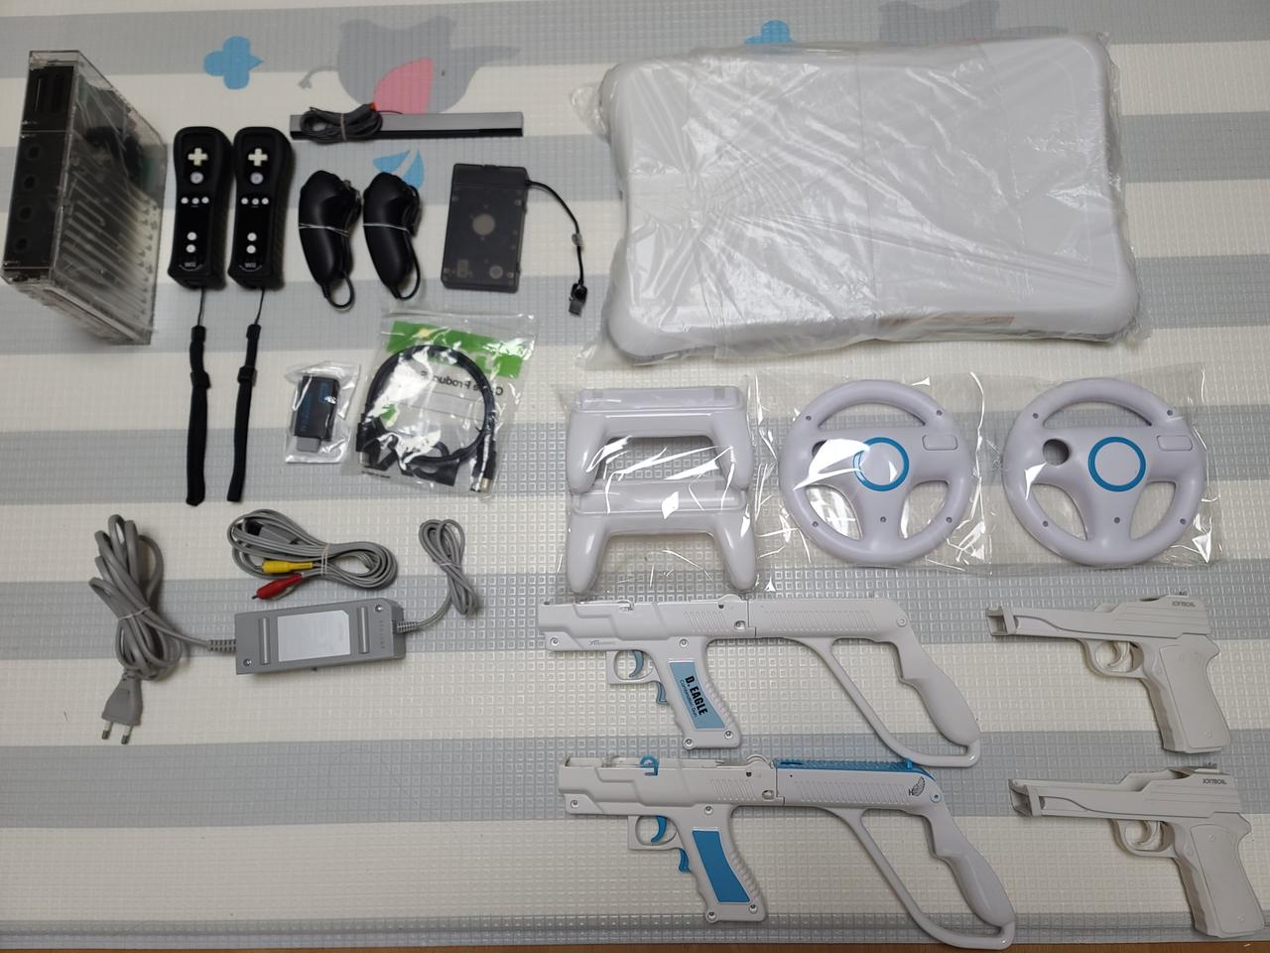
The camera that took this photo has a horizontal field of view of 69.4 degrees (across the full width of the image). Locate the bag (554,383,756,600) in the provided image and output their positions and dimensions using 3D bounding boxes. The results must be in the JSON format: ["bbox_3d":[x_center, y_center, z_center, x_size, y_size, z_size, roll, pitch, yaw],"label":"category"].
[{"bbox_3d":[0.021,0.011,0.876,0.192,0.045,0.203,-1,81,1],"label":"bag"}]

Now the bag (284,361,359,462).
[{"bbox_3d":[-0.315,-0.064,0.907,0.073,0.018,0.103,2,81,1],"label":"bag"}]

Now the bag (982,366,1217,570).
[{"bbox_3d":[0.436,-0.010,0.857,0.225,0.038,0.196,-1,80,1],"label":"bag"}]

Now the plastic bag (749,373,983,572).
[{"bbox_3d":[0.231,-0.005,0.878,0.239,0.040,0.197,-1,81,1],"label":"plastic bag"}]

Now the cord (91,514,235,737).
[{"bbox_3d":[-0.439,0.139,0.853,0.133,0.040,0.211,-1,80,1],"label":"cord"}]

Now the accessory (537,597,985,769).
[{"bbox_3d":[0.114,0.188,0.846,0.400,0.047,0.157,-1,81,1],"label":"accessory"}]

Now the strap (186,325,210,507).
[{"bbox_3d":[-0.431,-0.062,0.903,0.023,0.008,0.184,-5,80,1],"label":"strap"}]

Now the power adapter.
[{"bbox_3d":[-0.292,0.149,0.864,0.153,0.036,0.056,-6,81,0],"label":"power adapter"}]

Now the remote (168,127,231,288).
[{"bbox_3d":[-0.440,-0.270,0.929,0.048,0.040,0.165,0,81,1],"label":"remote"}]

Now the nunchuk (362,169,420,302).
[{"bbox_3d":[-0.245,-0.245,0.923,0.053,0.040,0.130,-6,81,0],"label":"nunchuk"}]

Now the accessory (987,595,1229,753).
[{"bbox_3d":[0.421,0.172,0.824,0.200,0.042,0.141,3,80,2],"label":"accessory"}]

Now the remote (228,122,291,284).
[{"bbox_3d":[-0.375,-0.269,0.921,0.048,0.040,0.161,-1,80,1],"label":"remote"}]

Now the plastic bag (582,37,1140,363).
[{"bbox_3d":[0.213,-0.273,0.898,0.525,0.055,0.310,-2,80,1],"label":"plastic bag"}]

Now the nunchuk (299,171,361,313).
[{"bbox_3d":[-0.302,-0.239,0.913,0.052,0.042,0.130,-9,80,0],"label":"nunchuk"}]

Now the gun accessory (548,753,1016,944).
[{"bbox_3d":[0.134,0.334,0.823,0.402,0.047,0.162,0,81,1],"label":"gun accessory"}]

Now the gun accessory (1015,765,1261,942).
[{"bbox_3d":[0.448,0.329,0.821,0.209,0.043,0.147,2,81,1],"label":"gun accessory"}]

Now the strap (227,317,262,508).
[{"bbox_3d":[-0.388,-0.064,0.911,0.018,0.012,0.180,2,81,1],"label":"strap"}]

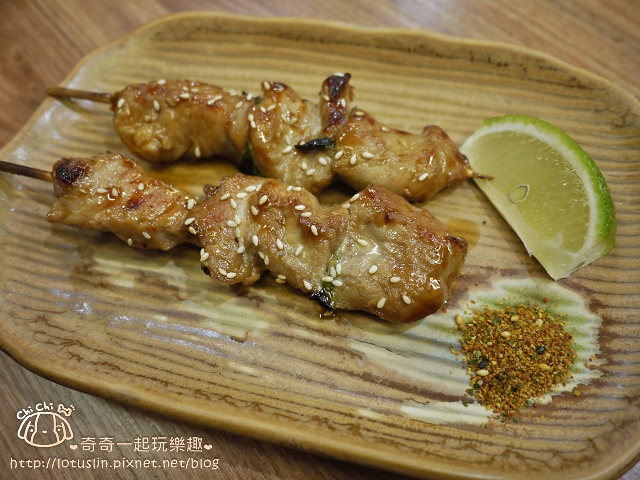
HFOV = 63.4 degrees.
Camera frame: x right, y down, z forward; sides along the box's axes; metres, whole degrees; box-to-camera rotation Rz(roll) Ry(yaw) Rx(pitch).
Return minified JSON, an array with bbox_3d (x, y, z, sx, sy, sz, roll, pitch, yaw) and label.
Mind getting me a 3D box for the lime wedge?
[{"bbox_3d":[0.079,-0.015,0.188,0.038,0.026,0.057,-19,60,-12],"label":"lime wedge"}]

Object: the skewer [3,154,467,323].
[{"bbox_3d":[-0.037,-0.007,0.182,0.175,0.027,0.045,8,58,5],"label":"skewer"}]

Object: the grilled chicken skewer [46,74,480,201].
[{"bbox_3d":[-0.022,-0.045,0.204,0.178,0.029,0.040,11,59,7],"label":"grilled chicken skewer"}]

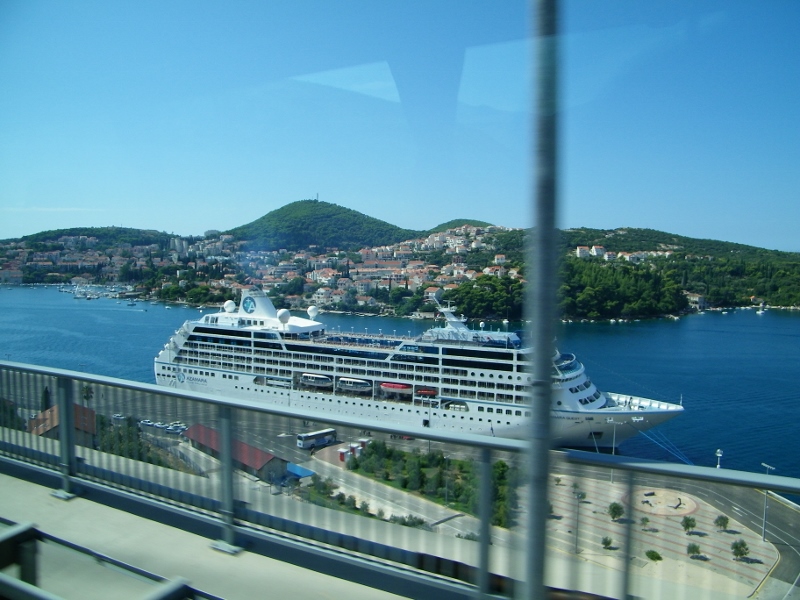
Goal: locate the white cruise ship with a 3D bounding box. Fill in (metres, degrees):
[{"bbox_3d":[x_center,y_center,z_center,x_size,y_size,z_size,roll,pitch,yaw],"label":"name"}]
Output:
[{"bbox_3d":[-4.755,20.576,212.955,180.450,44.000,27.000,3,6,24],"label":"white cruise ship"}]

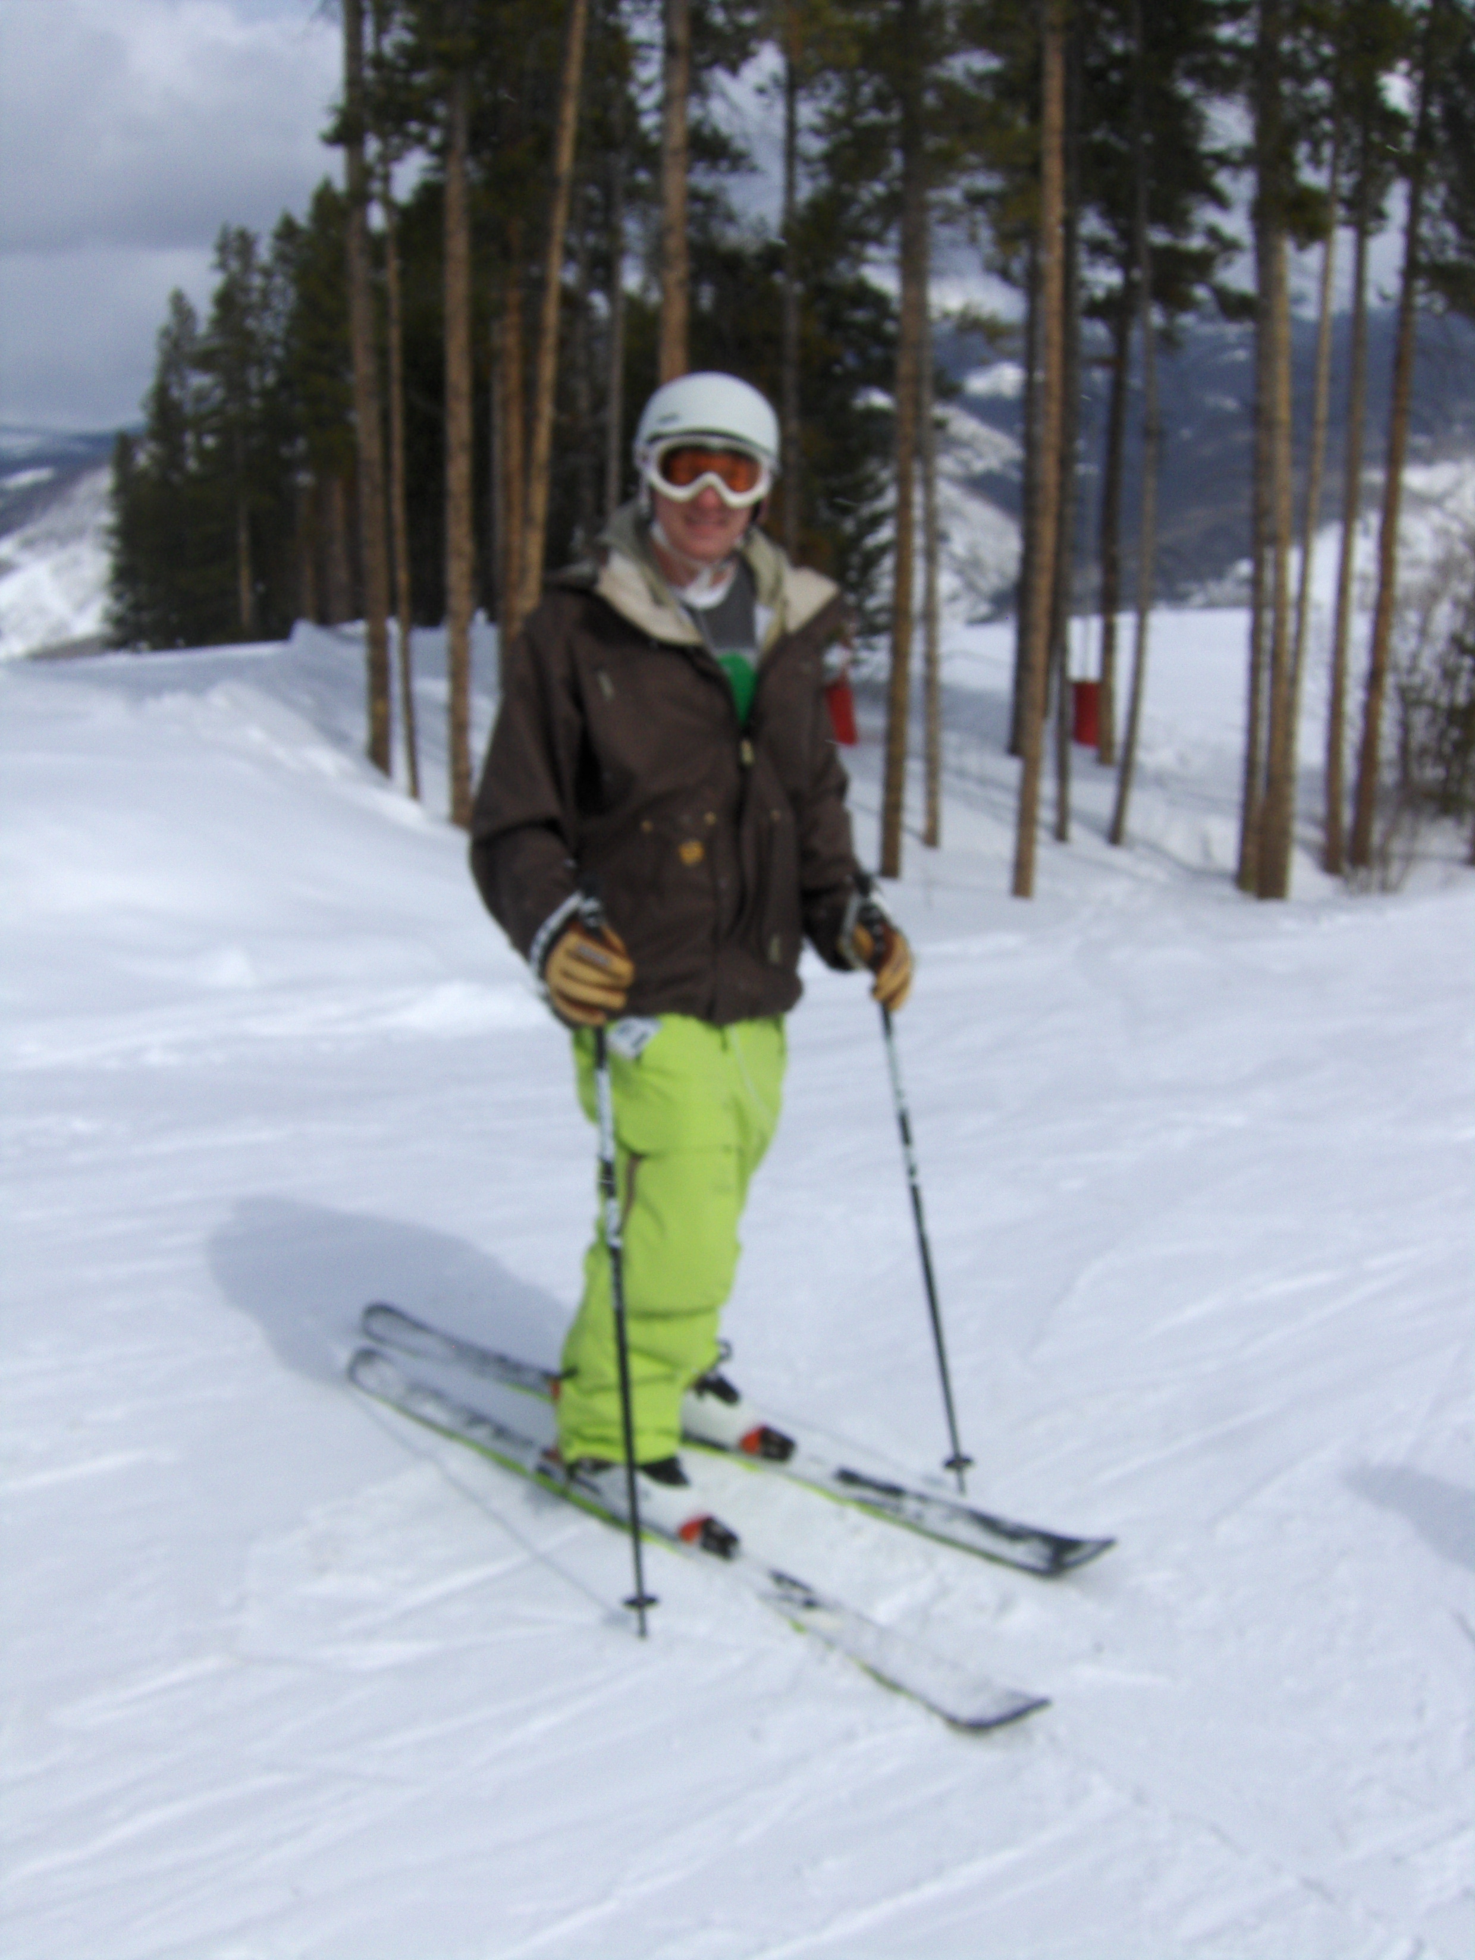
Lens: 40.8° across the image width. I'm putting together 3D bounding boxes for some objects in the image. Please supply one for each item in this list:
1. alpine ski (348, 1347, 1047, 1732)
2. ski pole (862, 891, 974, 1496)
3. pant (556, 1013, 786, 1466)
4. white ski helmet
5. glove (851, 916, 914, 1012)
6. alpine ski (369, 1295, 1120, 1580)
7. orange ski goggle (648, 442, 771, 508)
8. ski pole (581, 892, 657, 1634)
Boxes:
[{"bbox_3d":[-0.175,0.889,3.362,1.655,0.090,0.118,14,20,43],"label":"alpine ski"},{"bbox_3d":[0.300,0.382,3.254,0.060,1.167,0.068,-28,30,-33],"label":"ski pole"},{"bbox_3d":[-0.115,0.337,3.330,0.430,0.940,0.340,-13,19,-40],"label":"pant"},{"bbox_3d":[-0.046,-0.831,2.987,0.218,0.180,0.265,1,16,-9],"label":"white ski helmet"},{"bbox_3d":[0.221,-0.025,3.050,0.095,0.145,0.125,-12,19,-38],"label":"glove"},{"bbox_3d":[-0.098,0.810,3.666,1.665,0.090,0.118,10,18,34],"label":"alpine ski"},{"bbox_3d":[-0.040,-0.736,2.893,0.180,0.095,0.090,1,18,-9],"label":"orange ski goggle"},{"bbox_3d":[-0.179,0.443,2.976,0.060,1.159,0.068,-10,11,-34],"label":"ski pole"}]

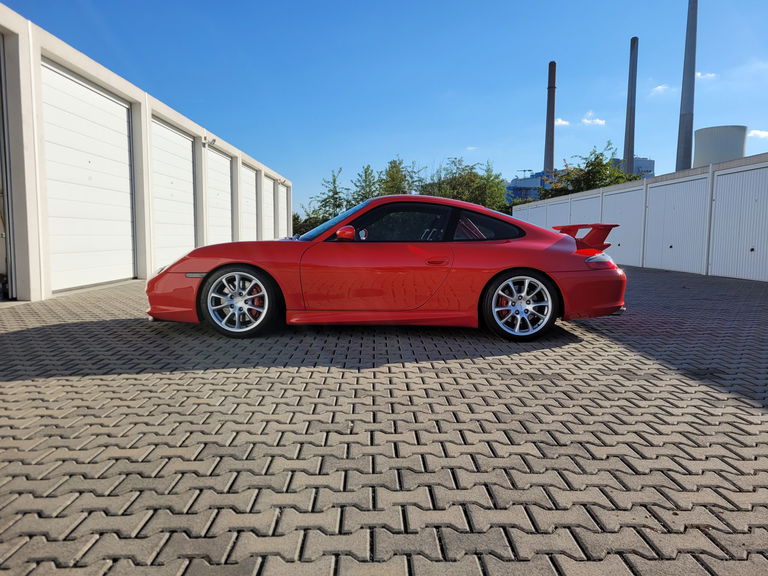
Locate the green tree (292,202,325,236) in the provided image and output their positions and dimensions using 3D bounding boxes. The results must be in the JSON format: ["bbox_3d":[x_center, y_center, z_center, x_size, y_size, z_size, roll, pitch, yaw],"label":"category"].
[{"bbox_3d":[-4.685,-3.792,35.808,2.300,2.759,2.300,1,5,0],"label":"green tree"}]

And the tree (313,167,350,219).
[{"bbox_3d":[-3.525,-5.353,38.678,2.800,5.375,2.800,1,5,0],"label":"tree"}]

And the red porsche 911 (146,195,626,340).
[{"bbox_3d":[0.049,-0.265,5.619,4.435,1.275,1.800,1,5,0],"label":"red porsche 911"}]

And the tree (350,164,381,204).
[{"bbox_3d":[-1.224,-5.590,39.659,2.400,5.716,2.400,1,5,0],"label":"tree"}]

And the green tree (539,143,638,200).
[{"bbox_3d":[14.019,-6.213,39.588,6.800,7.275,5.500,1,5,0],"label":"green tree"}]

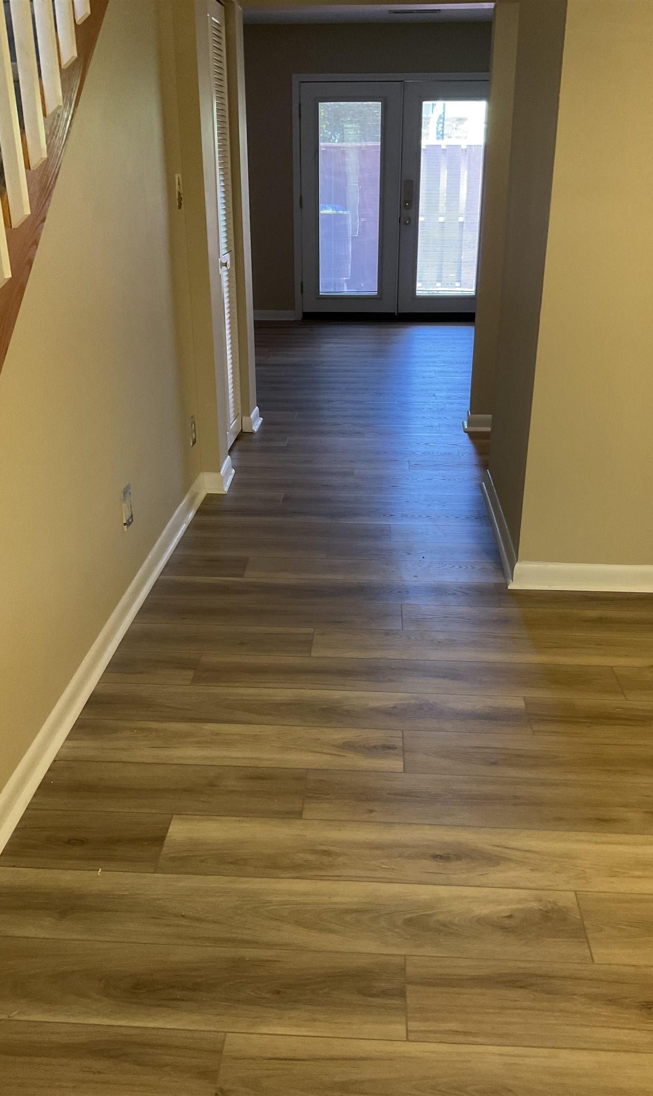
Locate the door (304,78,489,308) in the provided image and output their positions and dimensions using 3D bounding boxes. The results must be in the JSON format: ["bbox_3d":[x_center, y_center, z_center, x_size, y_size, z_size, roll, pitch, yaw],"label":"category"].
[{"bbox_3d":[0.678,-3.207,8.502,1.827,2.005,0.060,1,22,3],"label":"door"}]

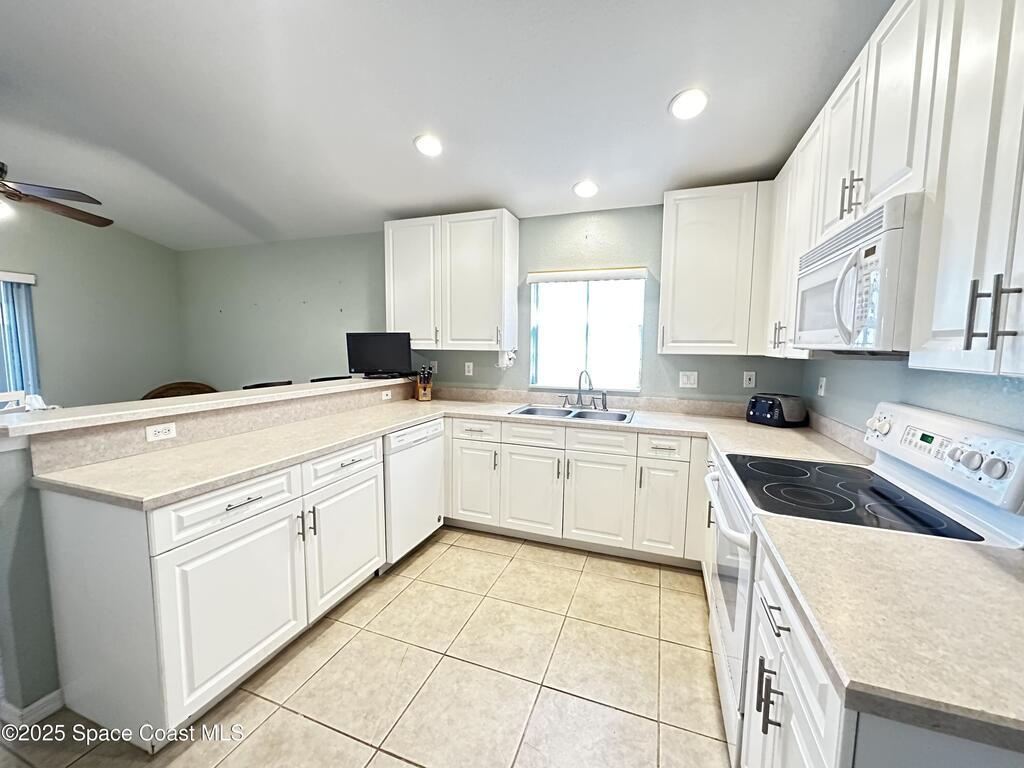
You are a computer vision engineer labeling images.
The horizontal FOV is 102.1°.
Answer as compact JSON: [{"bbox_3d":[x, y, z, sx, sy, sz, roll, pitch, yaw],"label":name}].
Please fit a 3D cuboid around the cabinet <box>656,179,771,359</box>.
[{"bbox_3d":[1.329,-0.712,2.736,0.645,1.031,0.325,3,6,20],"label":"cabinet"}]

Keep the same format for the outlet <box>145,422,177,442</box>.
[{"bbox_3d":[-1.586,0.220,1.876,0.010,0.070,0.114,3,6,20],"label":"outlet"}]

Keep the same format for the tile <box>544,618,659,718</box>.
[{"bbox_3d":[0.425,1.262,1.879,0.465,0.015,0.465,3,6,20],"label":"tile"}]

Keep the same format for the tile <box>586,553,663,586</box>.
[{"bbox_3d":[0.709,1.191,2.653,0.465,0.015,0.260,3,6,20],"label":"tile"}]

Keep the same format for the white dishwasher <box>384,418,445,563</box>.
[{"bbox_3d":[-0.882,0.673,2.815,0.600,0.805,0.610,3,6,20],"label":"white dishwasher"}]

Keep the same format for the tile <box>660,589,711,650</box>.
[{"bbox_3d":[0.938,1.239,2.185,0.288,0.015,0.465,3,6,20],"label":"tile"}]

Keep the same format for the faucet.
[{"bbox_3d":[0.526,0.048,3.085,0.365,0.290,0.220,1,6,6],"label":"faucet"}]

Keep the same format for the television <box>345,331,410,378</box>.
[{"bbox_3d":[-1.107,-0.240,3.498,0.520,0.375,0.160,1,6,-2],"label":"television"}]

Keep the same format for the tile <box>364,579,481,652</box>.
[{"bbox_3d":[-0.449,1.221,2.195,0.465,0.015,0.465,3,6,20],"label":"tile"}]

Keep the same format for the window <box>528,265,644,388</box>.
[{"bbox_3d":[0.557,-0.409,3.257,0.915,0.930,0.100,3,6,20],"label":"window"}]

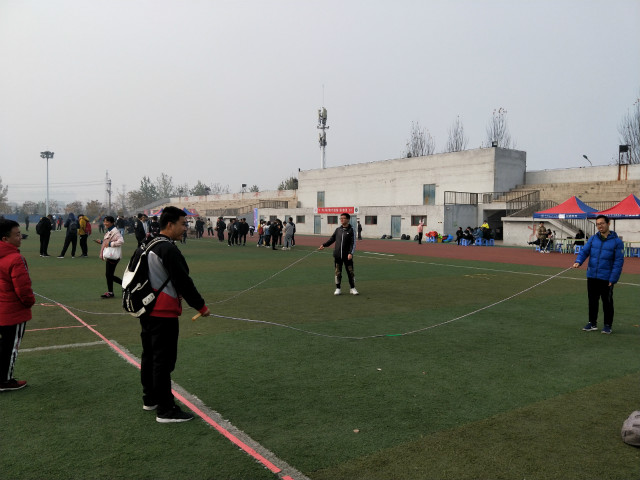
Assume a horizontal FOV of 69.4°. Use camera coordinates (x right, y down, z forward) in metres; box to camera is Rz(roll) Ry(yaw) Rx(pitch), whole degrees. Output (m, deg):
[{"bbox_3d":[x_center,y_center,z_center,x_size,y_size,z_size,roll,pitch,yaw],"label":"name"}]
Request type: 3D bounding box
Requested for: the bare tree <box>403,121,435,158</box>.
[{"bbox_3d":[11.337,-7.159,52.707,3.600,13.070,3.600,0,3,0],"label":"bare tree"}]

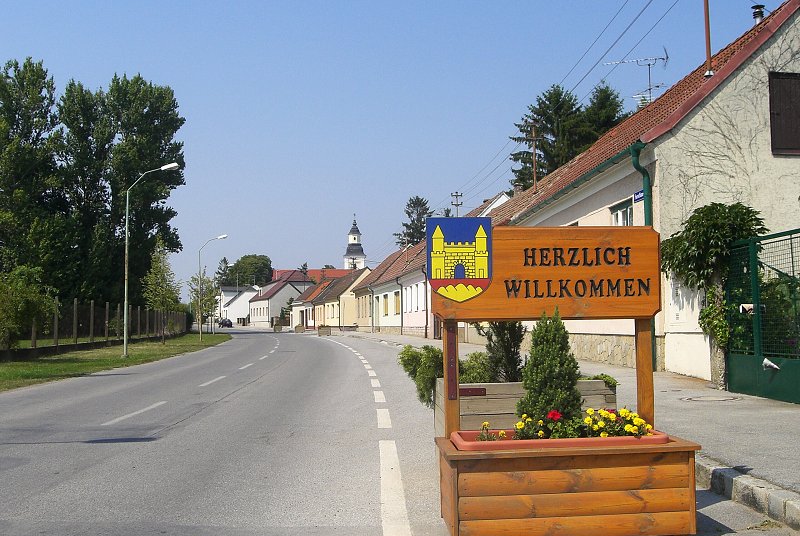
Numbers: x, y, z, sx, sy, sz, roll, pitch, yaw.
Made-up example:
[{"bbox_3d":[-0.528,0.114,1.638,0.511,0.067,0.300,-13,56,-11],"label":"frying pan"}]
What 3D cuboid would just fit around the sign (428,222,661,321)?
[{"bbox_3d":[0.805,0.005,4.860,1.313,0.568,0.060,-1,-4,-4],"label":"sign"}]

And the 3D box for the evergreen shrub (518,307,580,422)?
[{"bbox_3d":[0.786,0.529,4.634,0.352,0.651,0.352,-1,-4,-4],"label":"evergreen shrub"}]

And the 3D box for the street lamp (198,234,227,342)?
[{"bbox_3d":[-11.743,1.265,55.000,1.754,6.701,0.350,0,-4,-12],"label":"street lamp"}]

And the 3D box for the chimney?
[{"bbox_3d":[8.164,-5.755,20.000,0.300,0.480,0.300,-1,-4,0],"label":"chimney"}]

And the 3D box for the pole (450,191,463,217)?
[{"bbox_3d":[3.719,-3.278,57.000,0.720,3.440,0.200,-1,-4,-4],"label":"pole"}]

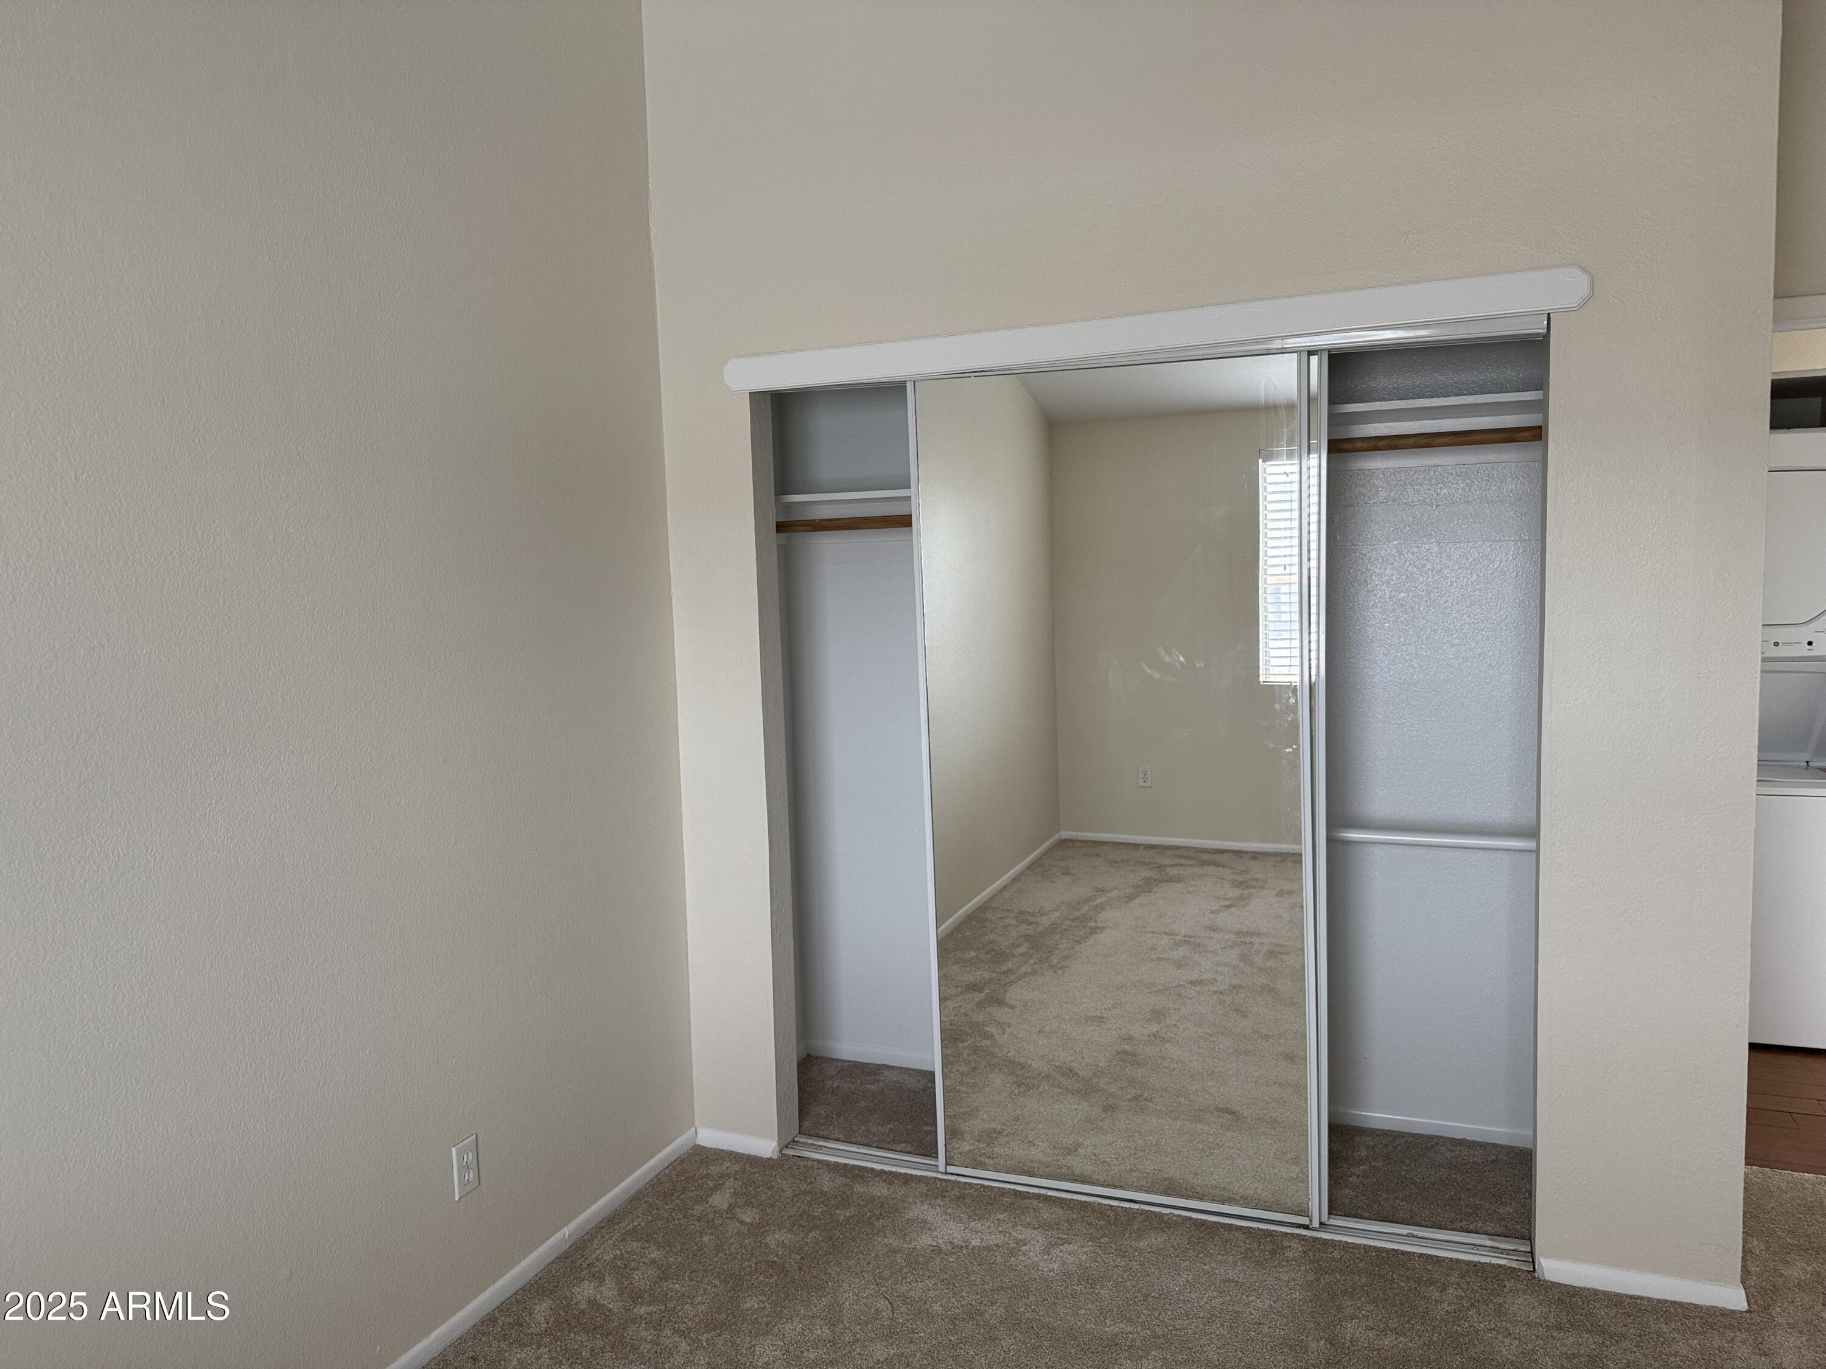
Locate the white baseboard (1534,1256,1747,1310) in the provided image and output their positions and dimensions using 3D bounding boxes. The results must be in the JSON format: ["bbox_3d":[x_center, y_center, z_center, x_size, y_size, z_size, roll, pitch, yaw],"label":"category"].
[{"bbox_3d":[1.527,1.258,2.658,0.383,0.048,0.014,0,5,22],"label":"white baseboard"}]

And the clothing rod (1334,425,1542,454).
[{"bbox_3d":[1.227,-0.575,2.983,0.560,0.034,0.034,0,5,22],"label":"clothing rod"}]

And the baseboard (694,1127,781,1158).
[{"bbox_3d":[-0.483,1.249,3.454,0.245,0.048,0.014,0,5,22],"label":"baseboard"}]

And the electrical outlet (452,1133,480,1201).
[{"bbox_3d":[-0.938,1.016,2.662,0.008,0.115,0.070,0,5,22],"label":"electrical outlet"}]

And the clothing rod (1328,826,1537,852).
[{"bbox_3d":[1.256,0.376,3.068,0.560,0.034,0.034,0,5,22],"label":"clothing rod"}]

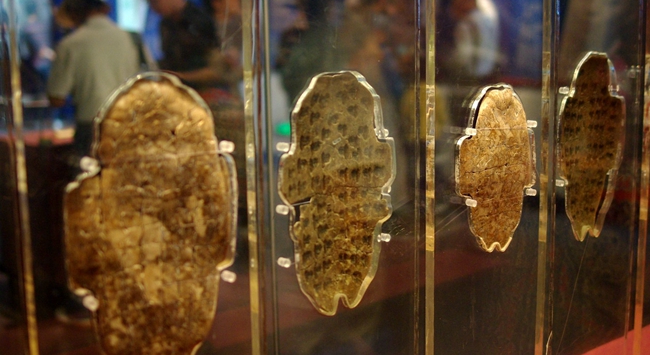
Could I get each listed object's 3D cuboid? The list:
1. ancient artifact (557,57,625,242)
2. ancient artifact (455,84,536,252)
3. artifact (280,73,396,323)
[{"bbox_3d":[0.398,-0.043,1.236,0.155,0.279,0.018,-8,11,-38],"label":"ancient artifact"},{"bbox_3d":[0.223,-0.010,1.073,0.145,0.216,0.018,-8,11,-38],"label":"ancient artifact"},{"bbox_3d":[0.018,0.022,0.937,0.161,0.277,0.018,-8,11,-38],"label":"artifact"}]

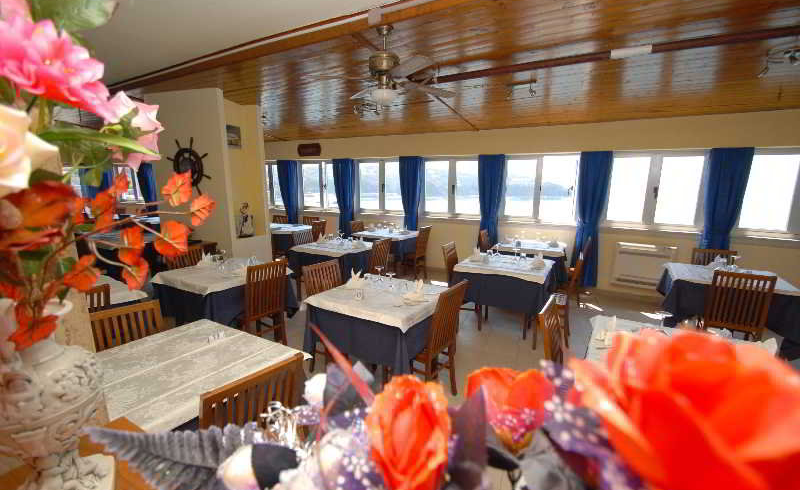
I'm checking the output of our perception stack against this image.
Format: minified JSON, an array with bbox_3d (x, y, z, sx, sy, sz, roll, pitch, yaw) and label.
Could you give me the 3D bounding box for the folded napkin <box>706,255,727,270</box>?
[{"bbox_3d":[3.816,0.214,4.010,0.230,0.150,0.170,7,12,29],"label":"folded napkin"}]

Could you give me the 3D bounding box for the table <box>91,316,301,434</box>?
[{"bbox_3d":[-1.238,1.014,1.855,0.960,0.745,0.960,7,12,31],"label":"table"}]

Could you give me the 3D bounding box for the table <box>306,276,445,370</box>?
[{"bbox_3d":[-0.194,0.798,3.162,0.950,0.745,0.930,6,11,28],"label":"table"}]

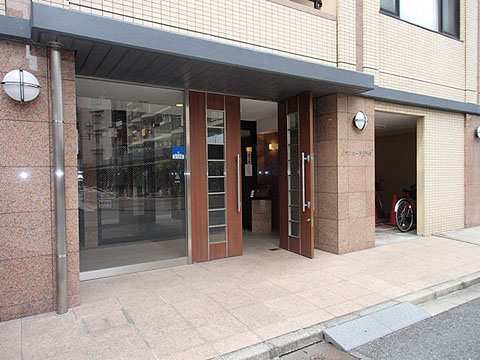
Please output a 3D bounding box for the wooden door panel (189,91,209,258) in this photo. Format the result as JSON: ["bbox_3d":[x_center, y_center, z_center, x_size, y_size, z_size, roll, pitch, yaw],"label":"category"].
[{"bbox_3d":[-0.575,-0.032,4.806,0.243,2.336,0.045,-1,1,-31],"label":"wooden door panel"}]

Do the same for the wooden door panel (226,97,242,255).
[{"bbox_3d":[-0.092,-0.042,5.101,0.254,2.330,0.045,-1,1,-31],"label":"wooden door panel"}]

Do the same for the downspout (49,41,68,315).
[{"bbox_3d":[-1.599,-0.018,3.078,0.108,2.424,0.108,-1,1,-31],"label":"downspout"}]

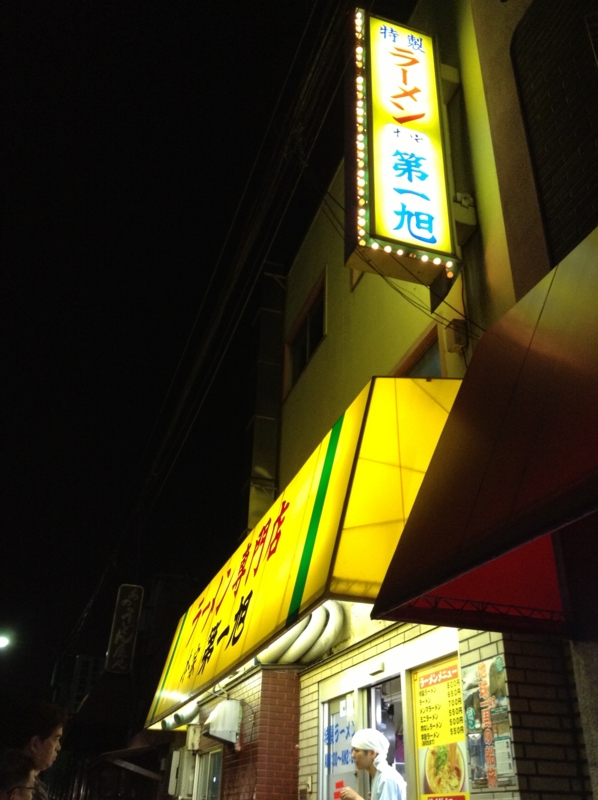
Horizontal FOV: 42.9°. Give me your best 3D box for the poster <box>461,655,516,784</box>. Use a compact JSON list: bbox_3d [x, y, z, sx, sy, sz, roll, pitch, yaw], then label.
[{"bbox_3d":[0.956,1.656,3.908,0.025,0.605,0.420,10,-30,-15],"label":"poster"}]

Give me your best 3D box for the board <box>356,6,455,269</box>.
[{"bbox_3d":[0.779,-2.090,6.121,0.815,2.664,0.240,10,-30,-15],"label":"board"}]

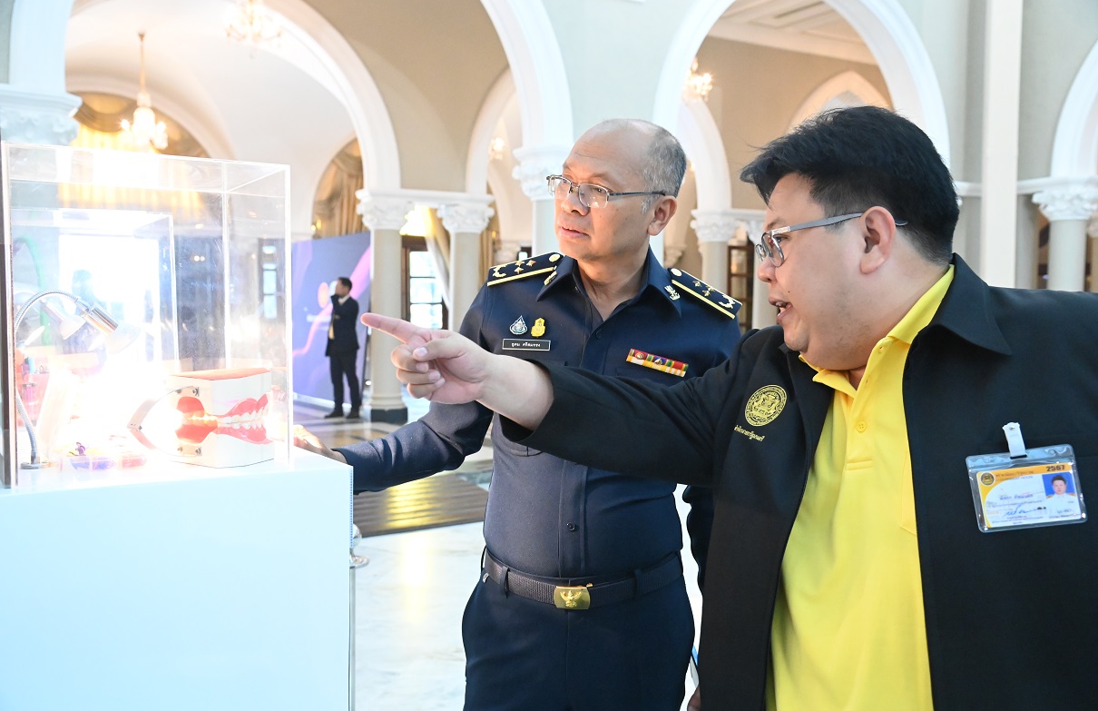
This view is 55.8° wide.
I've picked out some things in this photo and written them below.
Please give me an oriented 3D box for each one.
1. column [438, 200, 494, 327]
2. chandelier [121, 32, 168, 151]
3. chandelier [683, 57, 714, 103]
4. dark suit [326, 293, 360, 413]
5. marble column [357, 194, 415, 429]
[{"bbox_3d":[-1.026,-0.578,12.950,0.570,2.720,0.570,-1,3,-28],"label":"column"},{"bbox_3d":[-5.435,-3.510,13.900,0.620,1.580,0.620,0,3,0],"label":"chandelier"},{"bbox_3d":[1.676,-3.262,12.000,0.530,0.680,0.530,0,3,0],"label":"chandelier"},{"bbox_3d":[-2.529,-0.005,12.750,0.380,1.450,0.490,-1,3,-22],"label":"dark suit"},{"bbox_3d":[-1.949,-0.556,12.400,0.570,2.720,0.570,-1,3,-28],"label":"marble column"}]

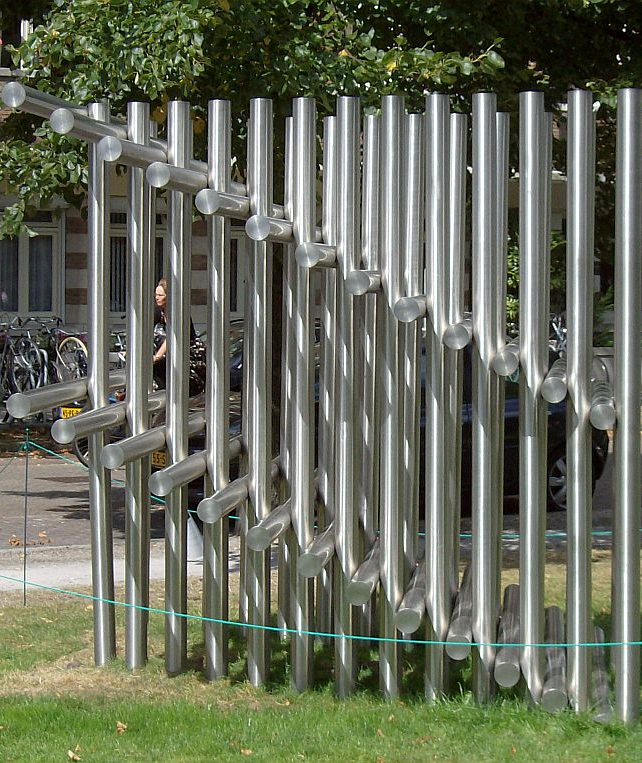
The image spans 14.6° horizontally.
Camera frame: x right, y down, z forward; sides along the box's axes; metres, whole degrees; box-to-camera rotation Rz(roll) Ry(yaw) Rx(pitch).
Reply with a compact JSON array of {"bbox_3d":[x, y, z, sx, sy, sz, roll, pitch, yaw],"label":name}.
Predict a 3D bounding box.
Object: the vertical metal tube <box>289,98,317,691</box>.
[{"bbox_3d":[-0.078,0.058,11.202,0.102,2.660,0.102,1,3,5],"label":"vertical metal tube"}]

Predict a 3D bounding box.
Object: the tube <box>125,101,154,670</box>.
[{"bbox_3d":[-0.846,0.023,11.696,0.102,2.665,0.102,1,3,5],"label":"tube"}]

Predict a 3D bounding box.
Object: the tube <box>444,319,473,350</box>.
[{"bbox_3d":[0.654,-0.241,11.209,0.100,0.100,2.500,0,3,5],"label":"tube"}]

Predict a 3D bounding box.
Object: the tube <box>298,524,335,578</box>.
[{"bbox_3d":[0.074,0.675,11.312,0.100,0.100,2.500,0,3,5],"label":"tube"}]

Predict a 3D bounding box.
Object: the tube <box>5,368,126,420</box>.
[{"bbox_3d":[-1.103,0.038,11.343,0.102,0.102,2.500,0,3,5],"label":"tube"}]

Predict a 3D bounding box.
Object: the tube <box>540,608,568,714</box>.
[{"bbox_3d":[1.077,1.264,11.591,0.102,0.102,2.550,1,3,5],"label":"tube"}]

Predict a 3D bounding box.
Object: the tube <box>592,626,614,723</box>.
[{"bbox_3d":[1.247,1.314,11.235,0.100,0.100,2.500,0,3,5],"label":"tube"}]

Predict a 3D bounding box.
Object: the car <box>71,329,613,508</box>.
[{"bbox_3d":[0.413,0.335,21.171,4.200,1.460,1.730,-1,3,-36],"label":"car"}]

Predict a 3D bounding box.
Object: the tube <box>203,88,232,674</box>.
[{"bbox_3d":[-0.472,0.041,11.449,0.102,2.664,0.102,1,3,5],"label":"tube"}]

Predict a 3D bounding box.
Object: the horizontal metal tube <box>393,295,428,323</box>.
[{"bbox_3d":[0.465,-0.349,11.343,0.102,0.102,2.500,0,3,5],"label":"horizontal metal tube"}]

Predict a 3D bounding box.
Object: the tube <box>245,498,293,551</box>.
[{"bbox_3d":[-0.135,0.661,12.971,0.114,0.114,2.915,1,3,6],"label":"tube"}]

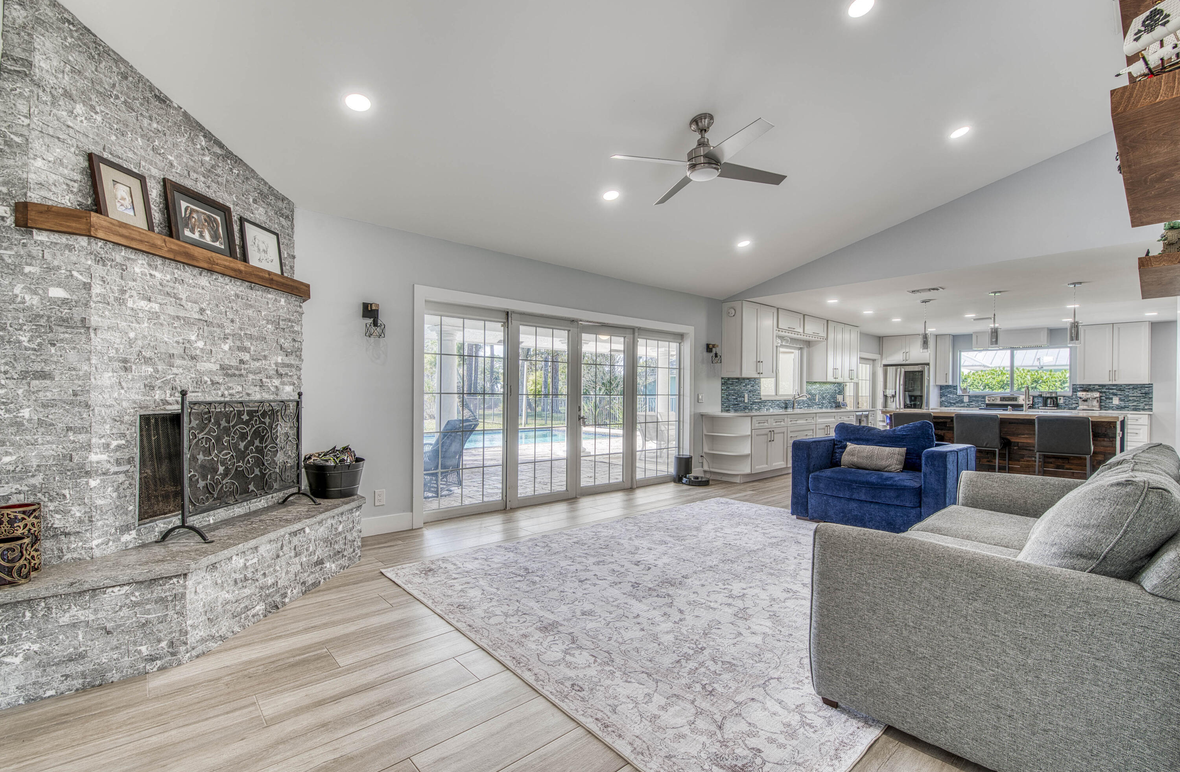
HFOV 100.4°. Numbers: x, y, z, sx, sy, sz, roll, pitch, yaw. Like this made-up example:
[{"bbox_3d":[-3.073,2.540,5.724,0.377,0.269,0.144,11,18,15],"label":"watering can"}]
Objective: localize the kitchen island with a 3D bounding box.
[{"bbox_3d":[5.183,0.807,6.309,1.080,0.930,2.213,1,-1,-41],"label":"kitchen island"}]

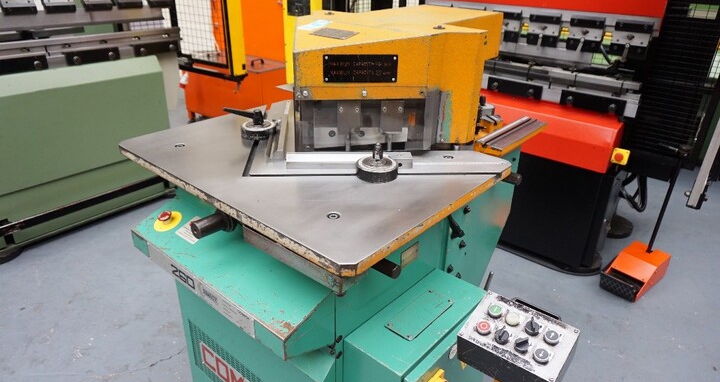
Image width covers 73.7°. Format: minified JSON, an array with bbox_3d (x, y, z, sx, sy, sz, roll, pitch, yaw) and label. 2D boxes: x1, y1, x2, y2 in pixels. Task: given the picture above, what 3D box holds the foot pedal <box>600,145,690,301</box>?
[{"bbox_3d":[1.397,0.142,2.305,0.341,0.701,0.175,-18,31,-35],"label":"foot pedal"}]

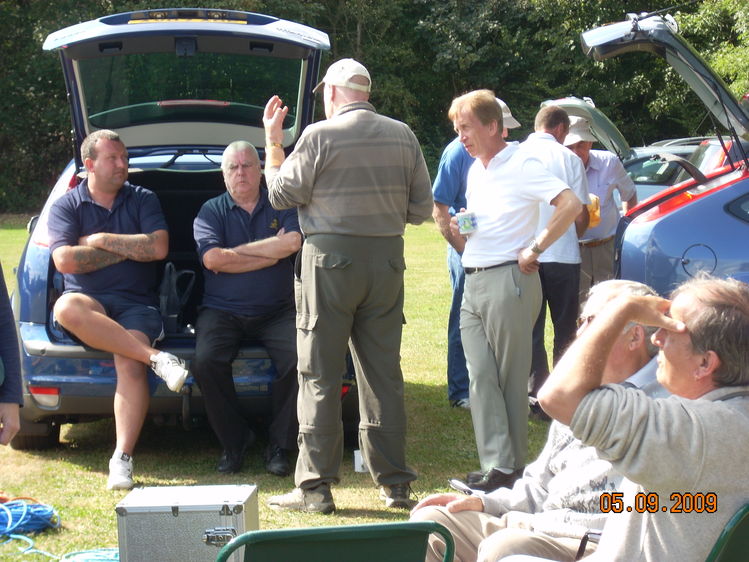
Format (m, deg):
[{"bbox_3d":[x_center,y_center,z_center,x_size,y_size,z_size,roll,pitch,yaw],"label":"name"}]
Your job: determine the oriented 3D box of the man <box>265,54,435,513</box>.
[{"bbox_3d":[-0.106,0.008,9.500,0.600,1.760,0.500,-1,3,-23],"label":"man"}]

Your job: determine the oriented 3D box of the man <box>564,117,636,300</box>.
[{"bbox_3d":[1.303,-0.130,14.100,0.520,1.654,0.400,2,3,37],"label":"man"}]

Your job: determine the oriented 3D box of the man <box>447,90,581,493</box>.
[{"bbox_3d":[0.582,0.030,10.300,0.450,1.679,0.520,-2,3,-38],"label":"man"}]

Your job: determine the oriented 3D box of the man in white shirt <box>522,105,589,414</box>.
[{"bbox_3d":[0.988,-0.118,13.300,0.500,1.679,0.400,2,3,35],"label":"man in white shirt"}]

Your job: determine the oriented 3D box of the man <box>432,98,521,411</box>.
[{"bbox_3d":[0.572,-0.157,13.600,0.450,1.734,0.480,2,3,33],"label":"man"}]

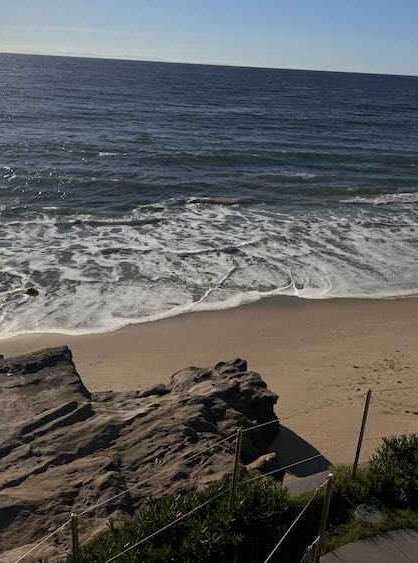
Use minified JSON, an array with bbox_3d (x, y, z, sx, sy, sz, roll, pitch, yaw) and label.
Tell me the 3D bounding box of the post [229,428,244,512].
[{"bbox_3d":[0.255,1.948,5.221,0.045,1.150,0.045,-13,27,-33],"label":"post"}]

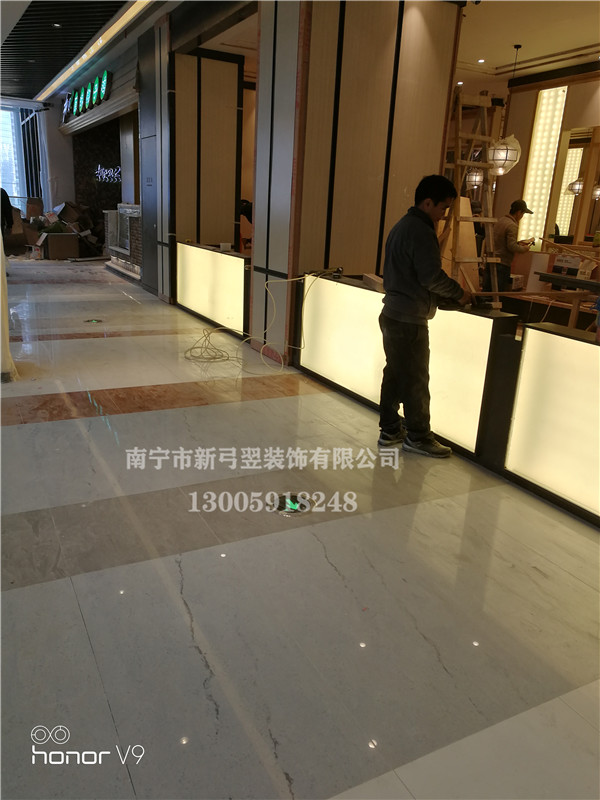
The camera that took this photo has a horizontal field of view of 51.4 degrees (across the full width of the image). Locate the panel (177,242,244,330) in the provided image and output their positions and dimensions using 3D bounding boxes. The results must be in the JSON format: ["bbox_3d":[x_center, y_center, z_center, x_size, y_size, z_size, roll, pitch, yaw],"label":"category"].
[{"bbox_3d":[-1.111,-1.415,7.618,0.070,0.800,2.360,-6,19,-27],"label":"panel"}]

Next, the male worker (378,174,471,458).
[{"bbox_3d":[0.709,-0.457,3.605,0.540,1.585,0.490,1,17,-9],"label":"male worker"}]

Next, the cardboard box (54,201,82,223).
[{"bbox_3d":[-5.763,-4.693,15.534,0.420,0.400,0.380,39,0,-26],"label":"cardboard box"}]

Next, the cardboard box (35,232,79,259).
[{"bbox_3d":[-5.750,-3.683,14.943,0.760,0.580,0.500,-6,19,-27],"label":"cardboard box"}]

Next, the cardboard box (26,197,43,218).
[{"bbox_3d":[-6.530,-4.722,15.347,0.360,0.480,0.360,-6,19,-27],"label":"cardboard box"}]

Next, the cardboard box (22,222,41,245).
[{"bbox_3d":[-6.501,-4.007,15.108,0.380,0.480,0.360,-15,23,-24],"label":"cardboard box"}]

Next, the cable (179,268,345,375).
[{"bbox_3d":[-0.428,-0.776,5.613,0.970,0.940,1.720,-6,19,-27],"label":"cable"}]

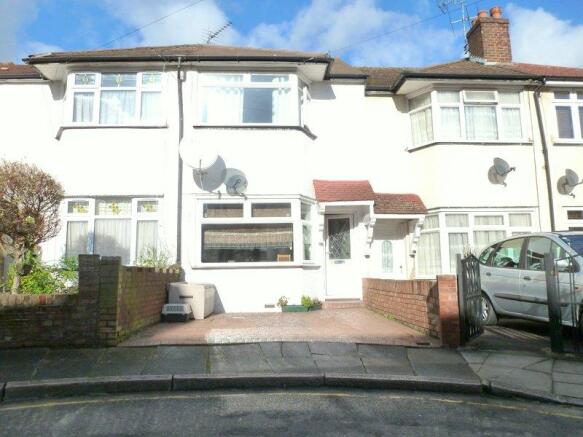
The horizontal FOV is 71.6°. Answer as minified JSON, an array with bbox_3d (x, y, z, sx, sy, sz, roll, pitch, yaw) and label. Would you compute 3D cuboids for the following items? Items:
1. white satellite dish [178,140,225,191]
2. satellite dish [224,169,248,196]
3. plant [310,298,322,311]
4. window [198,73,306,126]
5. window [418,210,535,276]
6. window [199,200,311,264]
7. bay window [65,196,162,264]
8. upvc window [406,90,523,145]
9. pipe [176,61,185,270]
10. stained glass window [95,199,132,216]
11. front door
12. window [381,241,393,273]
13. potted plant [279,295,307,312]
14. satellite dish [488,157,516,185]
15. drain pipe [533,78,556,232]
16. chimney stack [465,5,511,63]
[{"bbox_3d":[-1.900,-1.182,8.532,0.950,1.020,0.500,0,-7,-8],"label":"white satellite dish"},{"bbox_3d":[-1.165,-0.783,8.556,0.480,0.490,0.450,2,-8,-19],"label":"satellite dish"},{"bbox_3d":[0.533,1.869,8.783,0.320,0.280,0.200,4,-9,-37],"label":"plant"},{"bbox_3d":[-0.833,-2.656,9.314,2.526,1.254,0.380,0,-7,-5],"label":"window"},{"bbox_3d":[4.271,0.622,9.398,2.562,1.559,0.500,0,-7,-5],"label":"window"},{"bbox_3d":[-0.776,0.320,8.931,2.464,1.390,0.380,0,-7,-5],"label":"window"},{"bbox_3d":[-3.785,0.282,8.564,2.022,1.502,0.130,0,-8,-4],"label":"bay window"},{"bbox_3d":[4.275,-2.380,9.790,2.759,1.280,0.500,0,-7,-5],"label":"upvc window"},{"bbox_3d":[-2.419,-0.977,8.753,0.120,5.290,0.130,0,-8,-4],"label":"pipe"},{"bbox_3d":[-3.798,-0.236,8.637,0.780,0.390,0.050,0,-8,-4],"label":"stained glass window"},{"bbox_3d":[1.166,0.878,9.614,0.769,1.968,0.100,0,-8,-4],"label":"front door"},{"bbox_3d":[2.295,0.914,9.684,0.305,0.776,0.040,0,-8,-4],"label":"window"},{"bbox_3d":[0.052,1.784,8.480,0.600,0.380,0.220,0,-7,-5],"label":"potted plant"},{"bbox_3d":[4.718,-1.102,8.994,0.470,0.480,0.450,2,-8,-19],"label":"satellite dish"},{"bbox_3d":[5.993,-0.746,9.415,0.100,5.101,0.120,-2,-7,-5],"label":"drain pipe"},{"bbox_3d":[5.708,-5.190,11.677,0.855,1.858,0.707,0,-8,-4],"label":"chimney stack"}]

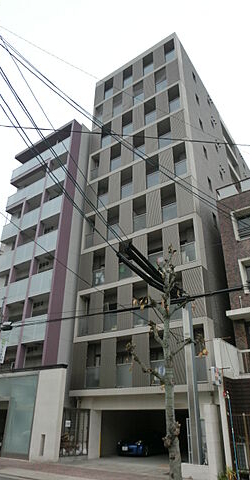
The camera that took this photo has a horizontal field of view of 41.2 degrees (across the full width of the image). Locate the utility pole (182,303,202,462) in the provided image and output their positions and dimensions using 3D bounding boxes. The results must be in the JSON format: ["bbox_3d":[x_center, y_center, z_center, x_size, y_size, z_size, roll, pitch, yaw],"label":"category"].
[{"bbox_3d":[2.882,6.013,14.584,0.300,6.772,0.300,-18,-35,30],"label":"utility pole"}]

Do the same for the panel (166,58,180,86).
[{"bbox_3d":[3.649,-12.874,25.637,0.994,2.551,0.100,-18,-35,30],"label":"panel"}]

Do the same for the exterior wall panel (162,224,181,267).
[{"bbox_3d":[2.597,0.355,18.355,1.010,2.508,0.120,-17,-34,29],"label":"exterior wall panel"}]

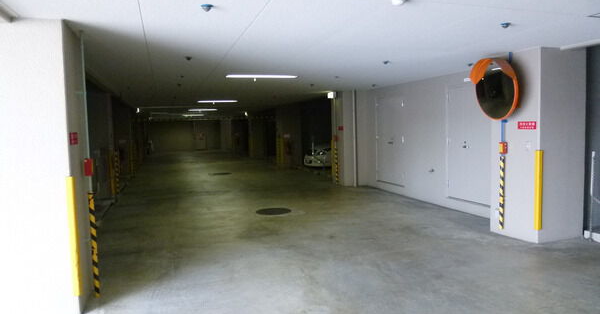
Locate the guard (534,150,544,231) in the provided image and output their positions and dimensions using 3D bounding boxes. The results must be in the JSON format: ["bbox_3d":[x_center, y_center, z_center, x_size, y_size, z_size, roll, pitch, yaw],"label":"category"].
[{"bbox_3d":[3.025,0.425,5.272,0.070,1.010,0.070,-3,4,-18],"label":"guard"}]

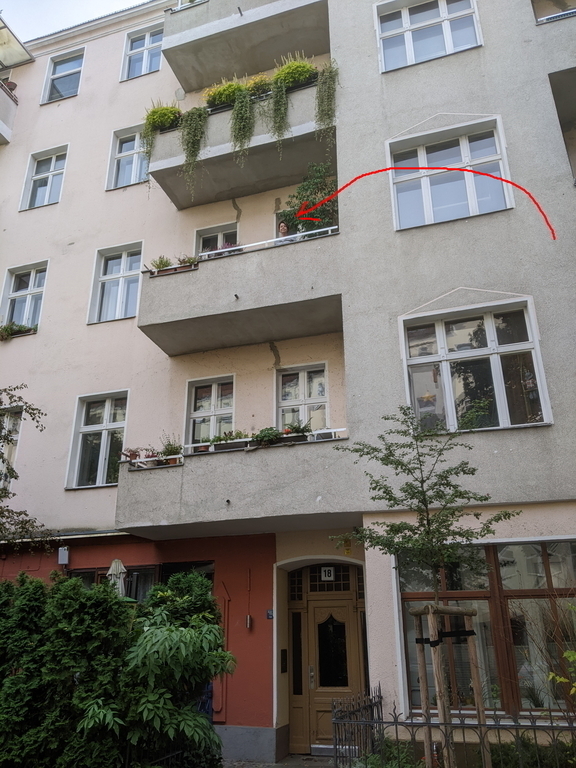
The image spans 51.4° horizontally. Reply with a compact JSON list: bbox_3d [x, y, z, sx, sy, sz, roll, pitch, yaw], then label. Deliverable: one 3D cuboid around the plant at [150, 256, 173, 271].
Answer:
[{"bbox_3d":[-2.349,-2.203,11.160,0.460,0.350,0.270,-7,-23,16],"label":"plant"}]

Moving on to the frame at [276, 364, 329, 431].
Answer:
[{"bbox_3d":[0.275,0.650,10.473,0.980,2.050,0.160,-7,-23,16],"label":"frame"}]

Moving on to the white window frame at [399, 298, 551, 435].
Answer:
[{"bbox_3d":[2.569,-0.211,8.388,1.868,1.858,0.220,-7,-23,17],"label":"white window frame"}]

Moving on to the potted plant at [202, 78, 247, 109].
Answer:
[{"bbox_3d":[-1.306,-5.844,12.237,0.920,0.620,0.420,-7,-23,16],"label":"potted plant"}]

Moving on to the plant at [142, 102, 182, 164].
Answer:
[{"bbox_3d":[-2.514,-5.027,12.022,0.743,1.326,0.400,-7,-23,17],"label":"plant"}]

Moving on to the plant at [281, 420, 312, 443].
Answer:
[{"bbox_3d":[0.126,0.707,8.898,0.454,0.275,0.250,-7,-23,17],"label":"plant"}]

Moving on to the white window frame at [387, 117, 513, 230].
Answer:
[{"bbox_3d":[2.680,-3.472,10.034,1.874,1.940,0.253,-7,-25,16],"label":"white window frame"}]

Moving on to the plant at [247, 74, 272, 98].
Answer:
[{"bbox_3d":[-0.553,-5.803,11.647,0.484,0.401,0.300,-7,-23,17],"label":"plant"}]

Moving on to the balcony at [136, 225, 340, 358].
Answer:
[{"bbox_3d":[-0.723,-1.589,10.933,3.750,1.220,1.280,-7,-23,16],"label":"balcony"}]

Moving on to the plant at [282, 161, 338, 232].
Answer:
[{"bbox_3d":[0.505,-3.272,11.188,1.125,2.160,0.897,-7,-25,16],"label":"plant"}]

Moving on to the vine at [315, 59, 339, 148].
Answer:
[{"bbox_3d":[0.691,-5.069,10.808,0.382,1.951,0.250,-7,-23,17],"label":"vine"}]

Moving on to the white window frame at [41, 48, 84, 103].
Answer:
[{"bbox_3d":[-5.842,-8.028,15.734,1.150,1.711,0.200,-7,-23,17],"label":"white window frame"}]

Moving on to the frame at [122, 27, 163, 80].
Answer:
[{"bbox_3d":[-3.601,-8.296,15.059,1.150,1.720,0.200,-7,-23,17],"label":"frame"}]

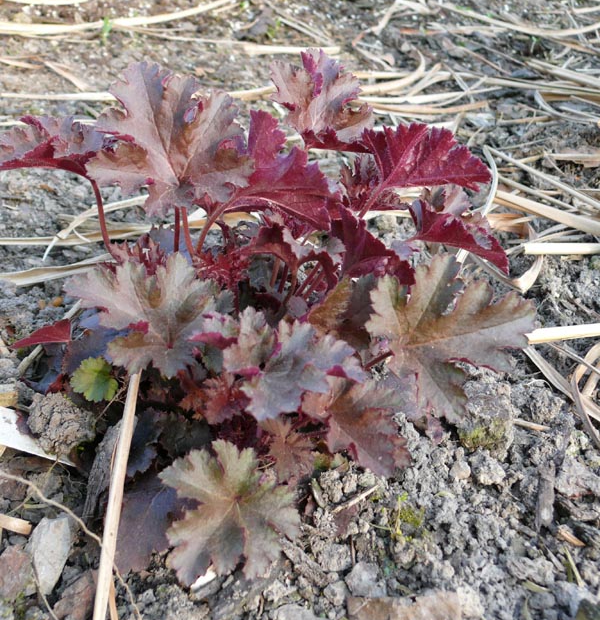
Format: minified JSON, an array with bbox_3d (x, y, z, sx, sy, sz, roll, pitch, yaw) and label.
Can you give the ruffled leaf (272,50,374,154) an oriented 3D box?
[{"bbox_3d":[0.014,-0.144,0.575,0.068,0.064,0.035,0,11,0],"label":"ruffled leaf"}]

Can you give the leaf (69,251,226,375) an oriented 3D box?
[{"bbox_3d":[-0.099,0.004,0.540,0.098,0.026,0.088,-27,53,-14],"label":"leaf"}]

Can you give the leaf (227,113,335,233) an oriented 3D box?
[{"bbox_3d":[-0.011,-0.087,0.520,0.066,0.060,0.050,0,36,0],"label":"leaf"}]

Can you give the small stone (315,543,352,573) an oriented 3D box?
[{"bbox_3d":[0.018,0.138,0.463,0.021,0.013,0.014,0,36,0],"label":"small stone"}]

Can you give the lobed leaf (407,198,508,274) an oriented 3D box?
[{"bbox_3d":[0.121,-0.057,0.633,0.070,0.034,0.040,13,40,16],"label":"lobed leaf"}]

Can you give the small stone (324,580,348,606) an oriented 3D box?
[{"bbox_3d":[0.019,0.152,0.446,0.013,0.010,0.011,0,36,0],"label":"small stone"}]

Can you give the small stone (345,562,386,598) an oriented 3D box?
[{"bbox_3d":[0.036,0.151,0.463,0.022,0.013,0.015,0,38,0],"label":"small stone"}]

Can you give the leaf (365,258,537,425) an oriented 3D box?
[{"bbox_3d":[0.101,0.019,0.560,0.100,0.024,0.108,-13,62,-13],"label":"leaf"}]

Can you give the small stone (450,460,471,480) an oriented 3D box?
[{"bbox_3d":[0.103,0.103,0.534,0.012,0.009,0.011,5,38,7],"label":"small stone"}]

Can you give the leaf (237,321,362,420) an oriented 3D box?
[{"bbox_3d":[0.000,0.037,0.505,0.075,0.022,0.067,11,54,8],"label":"leaf"}]

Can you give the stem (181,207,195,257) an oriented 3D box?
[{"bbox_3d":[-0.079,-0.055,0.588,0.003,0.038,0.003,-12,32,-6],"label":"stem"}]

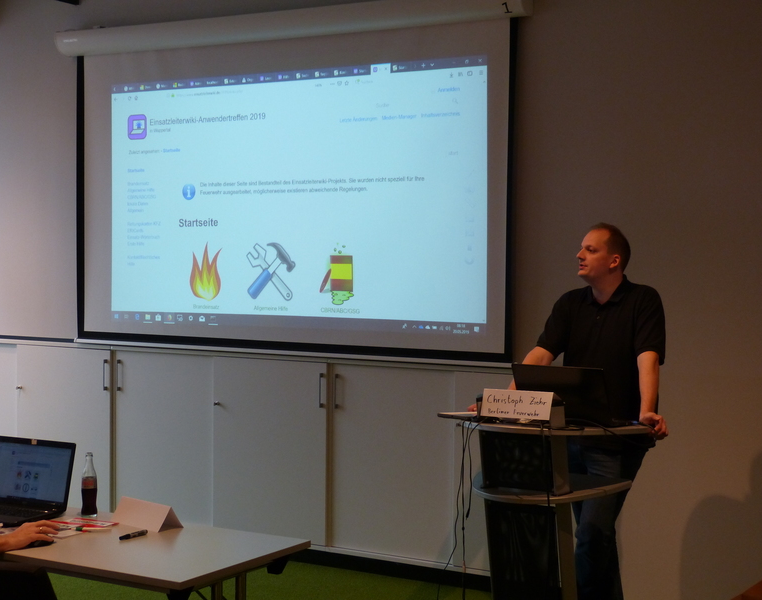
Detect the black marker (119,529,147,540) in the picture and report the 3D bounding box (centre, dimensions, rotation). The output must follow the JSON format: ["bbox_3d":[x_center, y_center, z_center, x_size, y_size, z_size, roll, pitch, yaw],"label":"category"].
[{"bbox_3d":[-0.895,0.853,4.691,0.018,0.018,0.137,2,3,35],"label":"black marker"}]

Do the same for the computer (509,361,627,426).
[{"bbox_3d":[0.786,0.379,5.277,0.382,0.234,0.358,2,3,30],"label":"computer"}]

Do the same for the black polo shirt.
[{"bbox_3d":[0.950,0.264,5.552,0.530,0.700,0.340,2,3,30],"label":"black polo shirt"}]

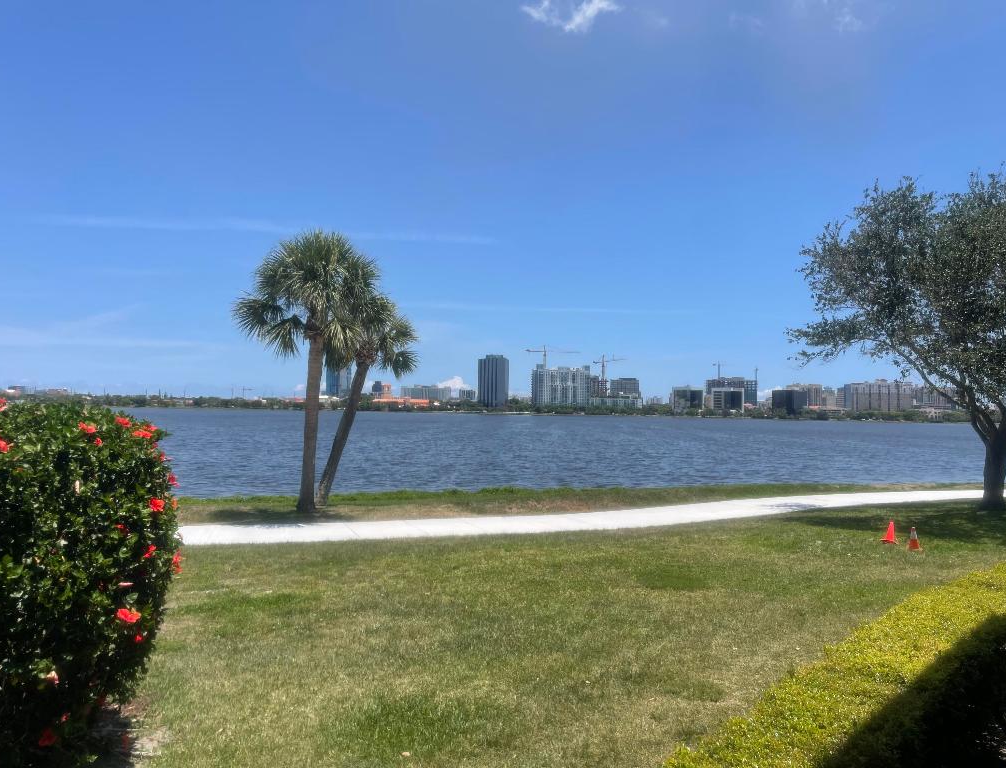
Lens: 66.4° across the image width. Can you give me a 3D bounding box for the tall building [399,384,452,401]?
[{"bbox_3d":[-151.151,26.329,1500.000,96.000,47.000,45.000,1,-2,-3],"label":"tall building"}]

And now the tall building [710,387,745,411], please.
[{"bbox_3d":[286.020,23.360,980.640,41.000,35.720,30.000,0,-2,13],"label":"tall building"}]

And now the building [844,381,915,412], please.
[{"bbox_3d":[615.174,26.212,1260.000,108.000,56.000,35.000,1,-2,0],"label":"building"}]

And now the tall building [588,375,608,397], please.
[{"bbox_3d":[137.950,16.690,1121.000,26.000,55.600,26.000,1,-2,0],"label":"tall building"}]

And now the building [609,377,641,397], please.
[{"bbox_3d":[230.952,21.681,1450.000,48.000,70.000,40.000,1,-2,-3],"label":"building"}]

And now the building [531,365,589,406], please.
[{"bbox_3d":[70.480,8.200,931.030,68.000,57.290,28.000,1,-2,-5],"label":"building"}]

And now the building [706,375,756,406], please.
[{"bbox_3d":[344.980,19.690,1161.030,72.000,57.450,40.000,0,-2,13],"label":"building"}]

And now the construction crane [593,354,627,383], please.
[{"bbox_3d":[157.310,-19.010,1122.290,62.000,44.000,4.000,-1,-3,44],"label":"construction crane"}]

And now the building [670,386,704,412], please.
[{"bbox_3d":[230.919,21.220,960.000,37.000,35.000,34.000,1,-2,9],"label":"building"}]

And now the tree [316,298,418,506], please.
[{"bbox_3d":[-3.372,0.457,19.000,2.600,5.100,2.600,1,-2,0],"label":"tree"}]

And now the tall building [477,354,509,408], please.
[{"bbox_3d":[-10.890,1.460,946.260,33.500,69.900,29.000,0,-2,7],"label":"tall building"}]

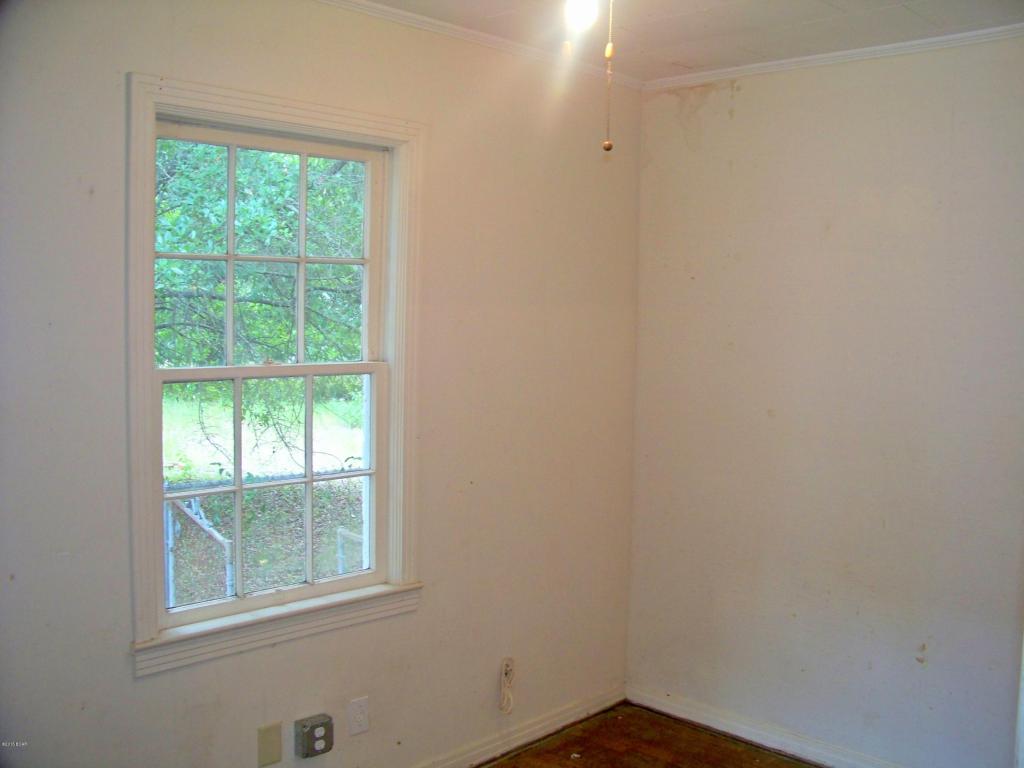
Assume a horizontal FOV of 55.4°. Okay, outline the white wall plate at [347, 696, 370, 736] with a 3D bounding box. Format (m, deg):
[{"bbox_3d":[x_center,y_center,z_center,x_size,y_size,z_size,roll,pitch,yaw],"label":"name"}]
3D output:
[{"bbox_3d":[-0.470,1.019,2.993,0.009,0.113,0.071,5,5,45],"label":"white wall plate"}]

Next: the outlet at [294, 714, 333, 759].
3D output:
[{"bbox_3d":[-0.580,1.029,2.854,0.050,0.098,0.100,5,5,45],"label":"outlet"}]

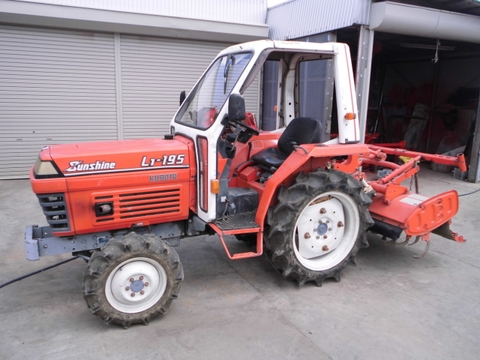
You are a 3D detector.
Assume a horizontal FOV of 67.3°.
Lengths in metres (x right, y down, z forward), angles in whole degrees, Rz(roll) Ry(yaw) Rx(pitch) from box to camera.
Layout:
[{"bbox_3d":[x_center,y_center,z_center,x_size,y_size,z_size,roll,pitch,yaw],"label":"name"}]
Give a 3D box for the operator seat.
[{"bbox_3d":[0.358,-0.309,3.055,0.539,0.431,0.436,-4,16,-26],"label":"operator seat"}]

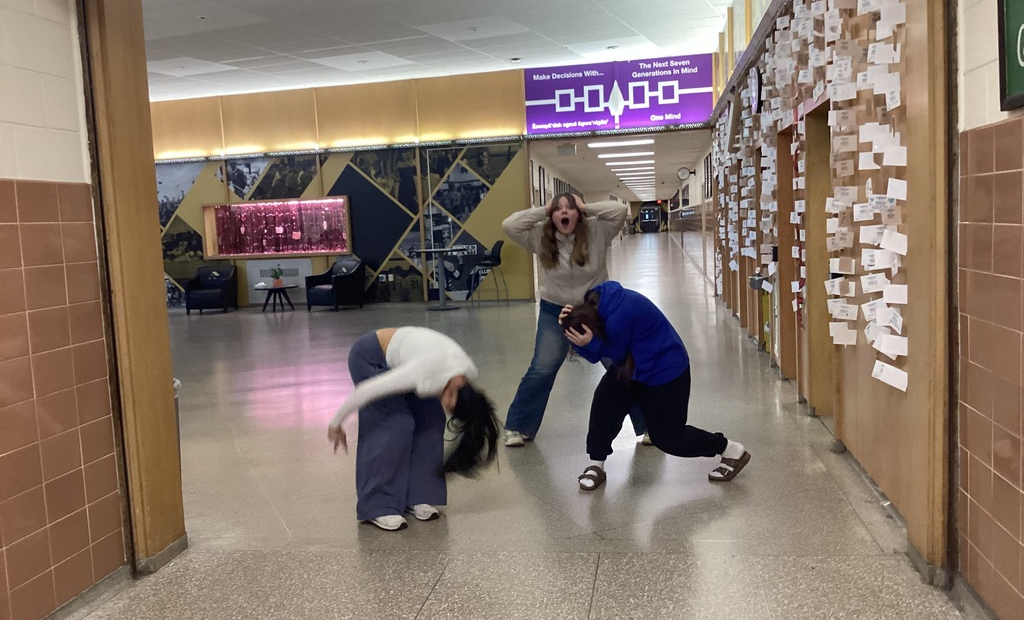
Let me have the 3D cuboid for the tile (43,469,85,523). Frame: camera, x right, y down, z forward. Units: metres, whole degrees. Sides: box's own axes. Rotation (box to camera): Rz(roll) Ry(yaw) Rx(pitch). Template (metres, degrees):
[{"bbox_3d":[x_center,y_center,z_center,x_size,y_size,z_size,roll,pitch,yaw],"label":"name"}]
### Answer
[{"bbox_3d":[-1.696,0.702,3.473,0.015,0.153,0.226,-2,6,9],"label":"tile"}]

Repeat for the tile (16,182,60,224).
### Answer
[{"bbox_3d":[-1.712,-0.389,3.302,0.012,0.149,0.223,-2,5,9],"label":"tile"}]

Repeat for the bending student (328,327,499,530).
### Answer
[{"bbox_3d":[-0.463,0.540,4.333,0.720,0.924,0.500,-1,6,19],"label":"bending student"}]

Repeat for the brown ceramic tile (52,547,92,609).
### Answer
[{"bbox_3d":[-1.681,1.011,3.503,0.015,0.143,0.226,-2,6,9],"label":"brown ceramic tile"}]

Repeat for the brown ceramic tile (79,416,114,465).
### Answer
[{"bbox_3d":[-1.607,0.506,3.550,0.012,0.147,0.197,-2,6,10],"label":"brown ceramic tile"}]

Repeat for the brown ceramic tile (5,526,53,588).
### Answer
[{"bbox_3d":[-1.708,0.877,3.236,0.012,0.152,0.224,-2,5,9],"label":"brown ceramic tile"}]

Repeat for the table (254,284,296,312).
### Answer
[{"bbox_3d":[-4.296,-0.202,16.723,0.750,0.440,0.750,-4,6,-14],"label":"table"}]

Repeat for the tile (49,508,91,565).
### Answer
[{"bbox_3d":[-1.672,0.854,3.460,0.012,0.152,0.224,-2,5,9],"label":"tile"}]

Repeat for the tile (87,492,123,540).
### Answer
[{"bbox_3d":[-1.654,0.836,3.707,0.015,0.153,0.210,-2,6,9],"label":"tile"}]

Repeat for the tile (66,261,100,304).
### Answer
[{"bbox_3d":[-1.663,-0.103,3.547,0.012,0.149,0.205,-2,5,9],"label":"tile"}]

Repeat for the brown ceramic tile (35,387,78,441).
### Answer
[{"bbox_3d":[-1.695,0.386,3.416,0.012,0.152,0.224,-2,5,9],"label":"brown ceramic tile"}]

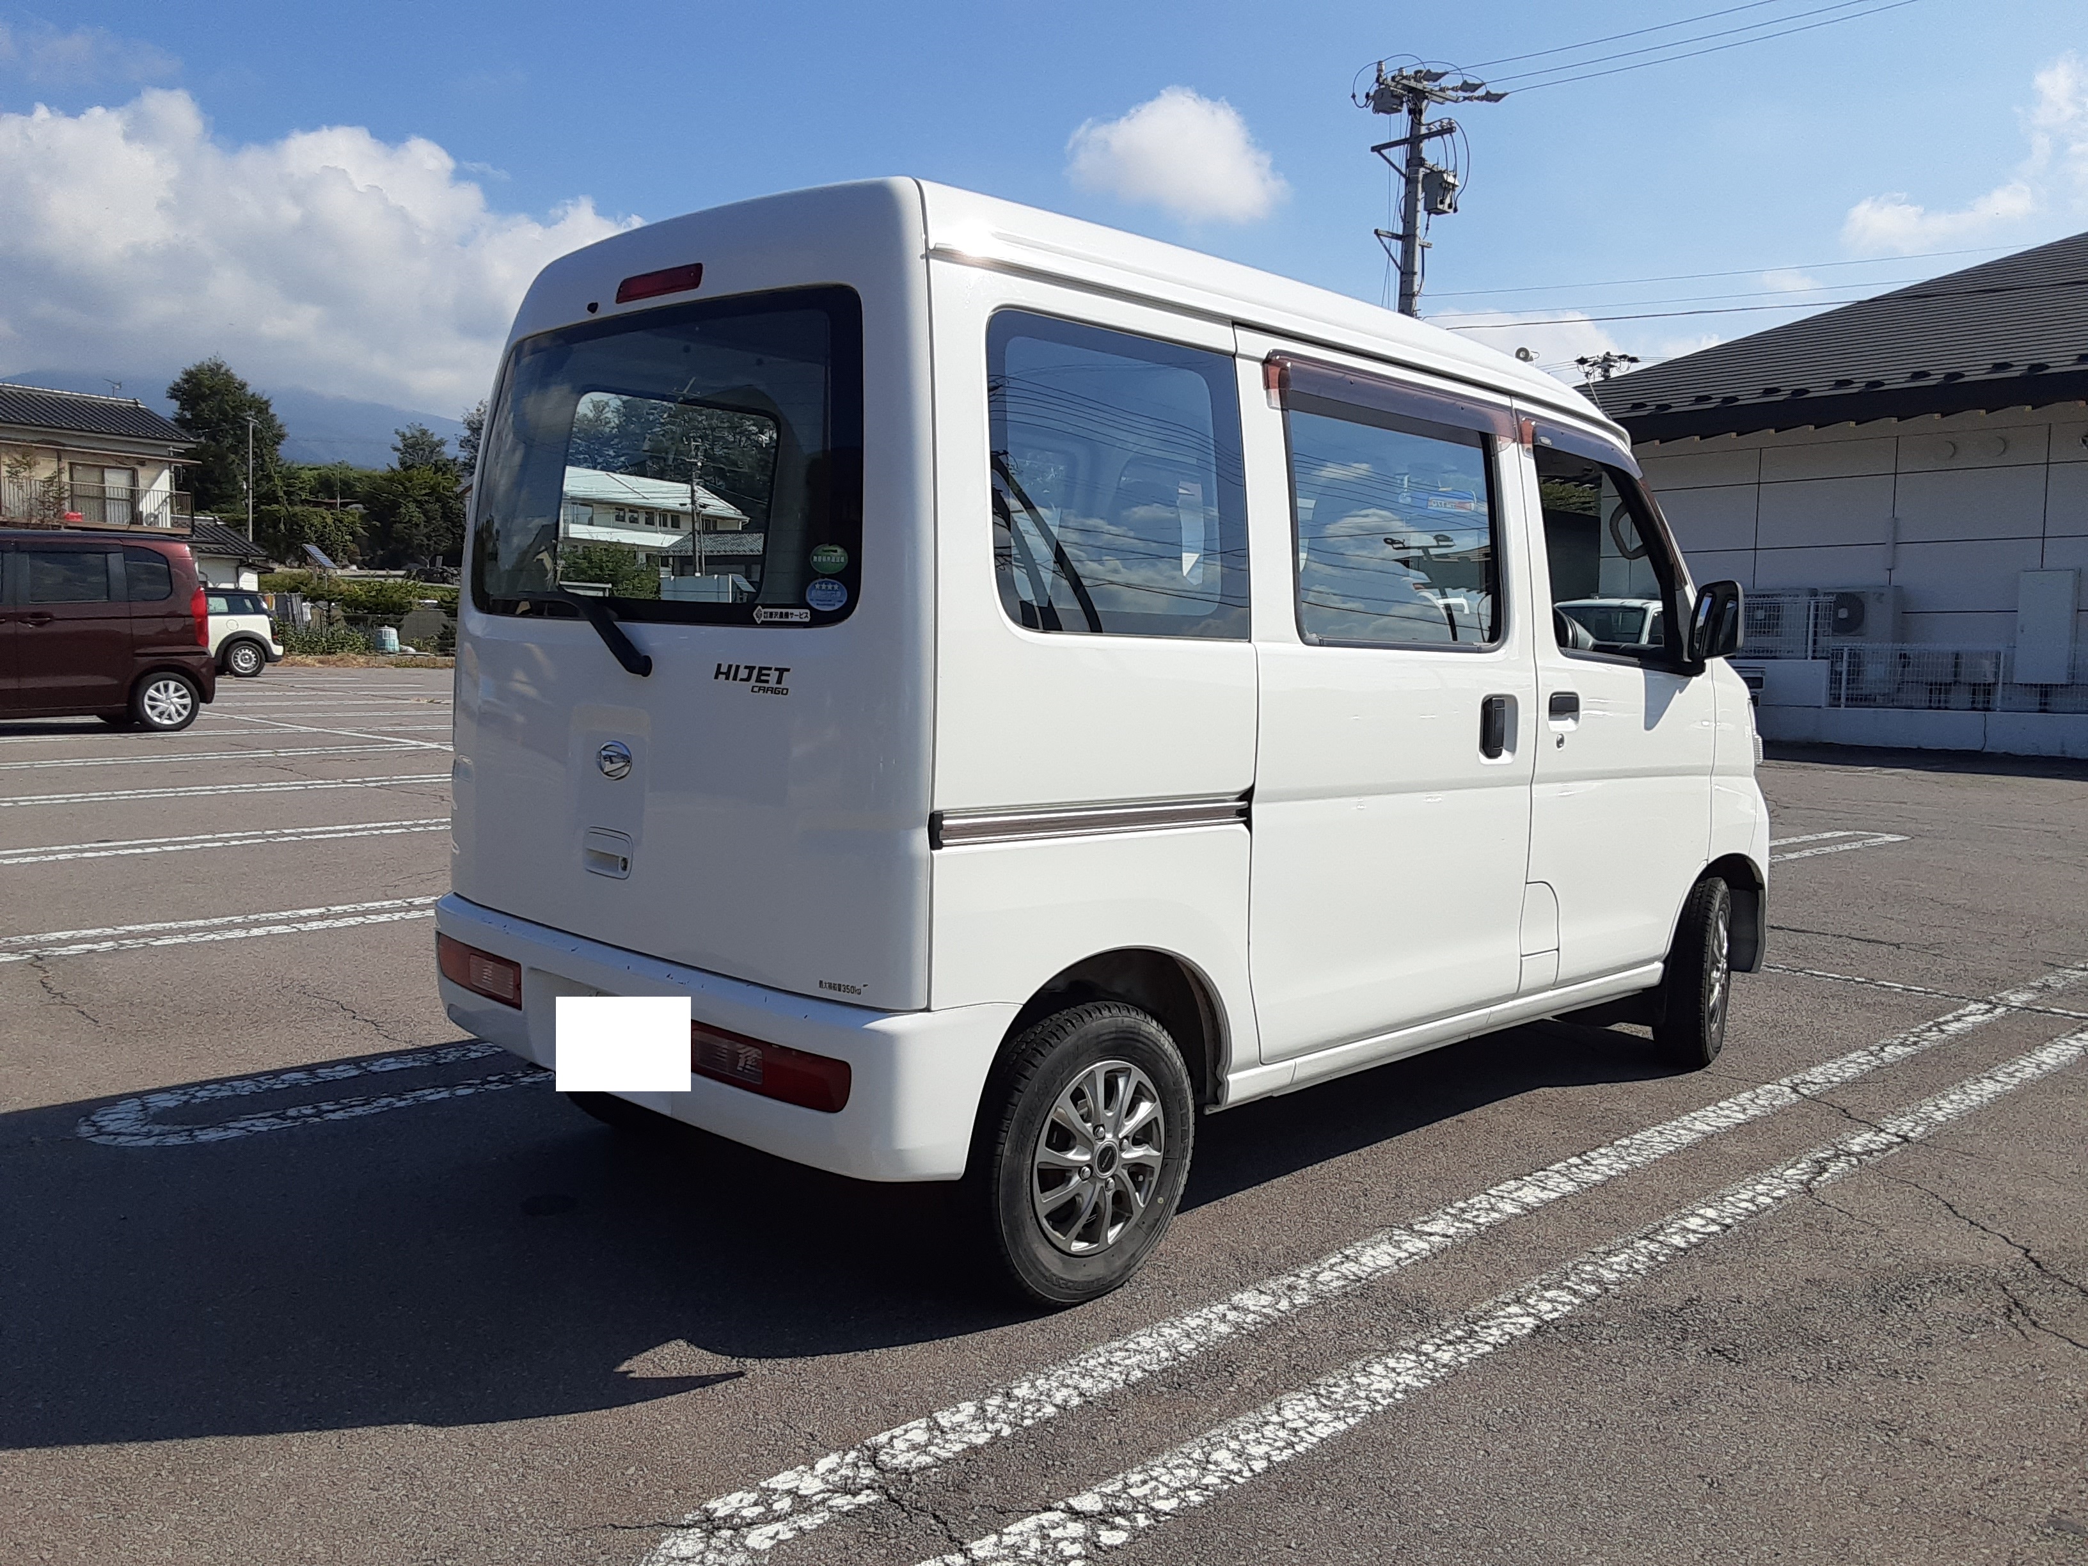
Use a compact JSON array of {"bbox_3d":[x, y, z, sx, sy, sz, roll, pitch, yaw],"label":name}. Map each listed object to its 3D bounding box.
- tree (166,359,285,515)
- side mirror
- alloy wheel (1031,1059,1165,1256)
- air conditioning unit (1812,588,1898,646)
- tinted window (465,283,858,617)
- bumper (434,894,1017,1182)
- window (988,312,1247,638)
[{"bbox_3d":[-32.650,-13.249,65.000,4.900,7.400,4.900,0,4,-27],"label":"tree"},{"bbox_3d":[1.722,-0.412,4.158,0.145,0.205,0.105,6,5,45],"label":"side mirror"},{"bbox_3d":[0.056,0.622,2.775,0.130,0.335,0.335,6,5,45],"label":"alloy wheel"},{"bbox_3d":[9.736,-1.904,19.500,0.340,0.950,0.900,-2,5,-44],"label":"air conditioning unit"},{"bbox_3d":[-0.705,-0.538,2.871,1.190,0.525,0.085,6,-2,45],"label":"tinted window"},{"bbox_3d":[-0.685,0.420,2.983,1.500,0.275,0.320,6,5,45],"label":"bumper"},{"bbox_3d":[0.143,-0.497,2.703,0.040,0.505,0.610,-2,0,45],"label":"window"}]

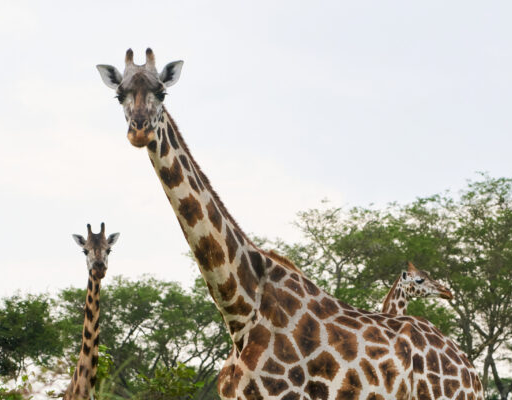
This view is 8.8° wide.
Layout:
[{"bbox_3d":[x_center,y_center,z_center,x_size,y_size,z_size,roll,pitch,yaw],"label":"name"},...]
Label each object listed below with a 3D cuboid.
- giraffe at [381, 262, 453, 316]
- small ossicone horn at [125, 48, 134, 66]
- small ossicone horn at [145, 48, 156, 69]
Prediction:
[{"bbox_3d":[0.954,2.361,34.000,2.100,3.400,0.600,0,-4,0],"label":"giraffe"},{"bbox_3d":[-0.824,-0.928,21.700,0.065,0.125,0.070,0,-4,0],"label":"small ossicone horn"},{"bbox_3d":[-0.687,-0.915,21.700,0.075,0.140,0.075,0,-4,0],"label":"small ossicone horn"}]

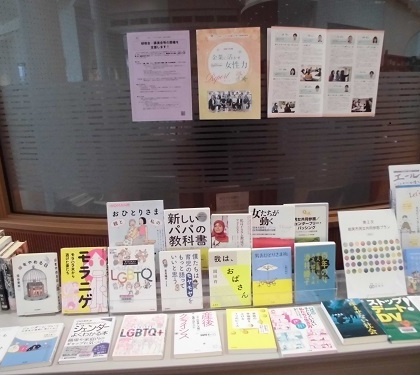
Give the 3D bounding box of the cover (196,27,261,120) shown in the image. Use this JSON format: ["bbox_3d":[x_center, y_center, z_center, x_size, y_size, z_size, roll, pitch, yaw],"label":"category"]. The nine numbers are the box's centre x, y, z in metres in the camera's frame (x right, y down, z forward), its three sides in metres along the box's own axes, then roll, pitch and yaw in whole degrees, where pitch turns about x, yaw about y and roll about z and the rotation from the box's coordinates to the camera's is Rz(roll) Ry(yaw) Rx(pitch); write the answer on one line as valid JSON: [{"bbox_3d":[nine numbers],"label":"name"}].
[{"bbox_3d":[0.066,-0.381,1.281,0.210,0.297,0.004,0,16,4],"label":"cover"}]

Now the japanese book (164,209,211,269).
[{"bbox_3d":[-0.070,0.174,1.248,0.148,0.210,0.013,-3,11,-3],"label":"japanese book"}]

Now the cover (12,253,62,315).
[{"bbox_3d":[-0.563,0.317,1.224,0.130,0.188,0.018,-3,3,-6],"label":"cover"}]

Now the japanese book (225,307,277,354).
[{"bbox_3d":[0.121,0.429,1.133,0.133,0.015,0.189,-1,16,1],"label":"japanese book"}]

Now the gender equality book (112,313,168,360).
[{"bbox_3d":[-0.196,0.431,1.092,0.131,0.012,0.186,-2,16,-1],"label":"gender equality book"}]

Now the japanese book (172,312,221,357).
[{"bbox_3d":[-0.037,0.425,1.098,0.129,0.011,0.186,-3,16,-3],"label":"japanese book"}]

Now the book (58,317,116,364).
[{"bbox_3d":[-0.353,0.447,1.107,0.128,0.012,0.189,-3,16,-5],"label":"book"}]

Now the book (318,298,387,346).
[{"bbox_3d":[0.443,0.412,1.163,0.129,0.020,0.185,-2,16,-1],"label":"book"}]

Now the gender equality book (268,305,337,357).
[{"bbox_3d":[0.271,0.429,1.135,0.151,0.010,0.209,-2,16,-3],"label":"gender equality book"}]

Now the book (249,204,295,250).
[{"bbox_3d":[0.204,0.164,1.231,0.148,0.208,0.014,-2,9,-1],"label":"book"}]

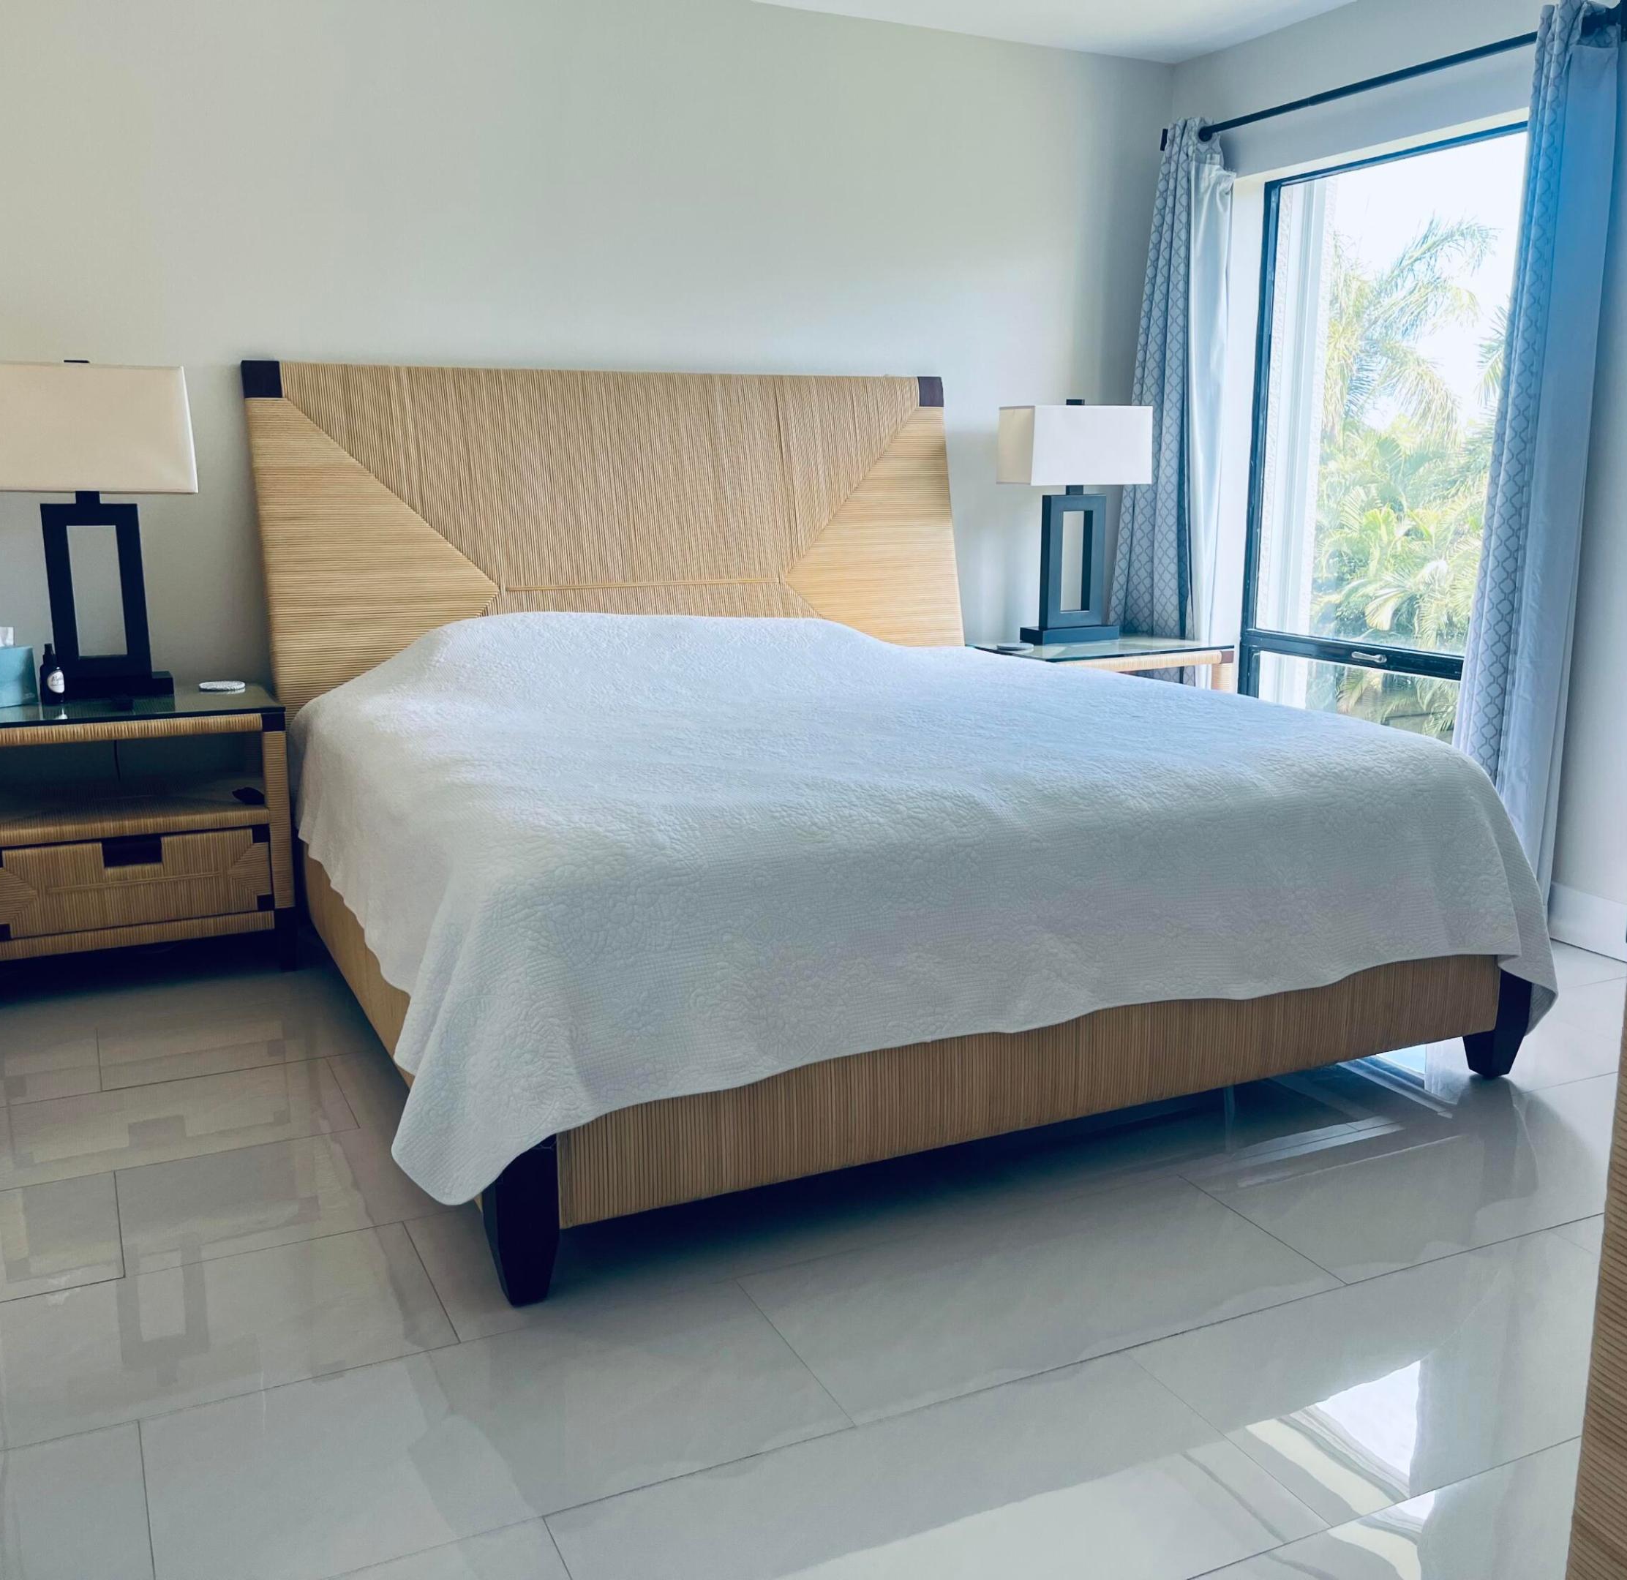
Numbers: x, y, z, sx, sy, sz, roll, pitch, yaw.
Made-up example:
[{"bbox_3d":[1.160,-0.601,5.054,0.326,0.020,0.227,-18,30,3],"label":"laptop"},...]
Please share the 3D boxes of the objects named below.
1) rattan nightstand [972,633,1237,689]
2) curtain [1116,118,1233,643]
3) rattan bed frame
[{"bbox_3d":[0.894,-0.130,4.932,0.695,0.638,0.475,-5,13,-25],"label":"rattan nightstand"},{"bbox_3d":[1.134,-0.967,5.077,0.210,2.160,0.390,-5,13,-25],"label":"curtain"},{"bbox_3d":[-0.017,-0.258,3.538,2.130,1.445,2.350,-5,13,-25],"label":"rattan bed frame"}]

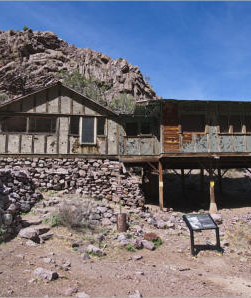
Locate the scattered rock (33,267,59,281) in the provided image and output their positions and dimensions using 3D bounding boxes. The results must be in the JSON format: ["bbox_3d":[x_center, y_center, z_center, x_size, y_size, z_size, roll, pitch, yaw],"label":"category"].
[{"bbox_3d":[-1.679,2.646,5.850,0.470,0.210,0.330,-3,-9,12],"label":"scattered rock"}]

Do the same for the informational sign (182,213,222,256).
[{"bbox_3d":[2.386,2.663,8.613,0.970,1.177,0.556,2,-9,-16],"label":"informational sign"}]

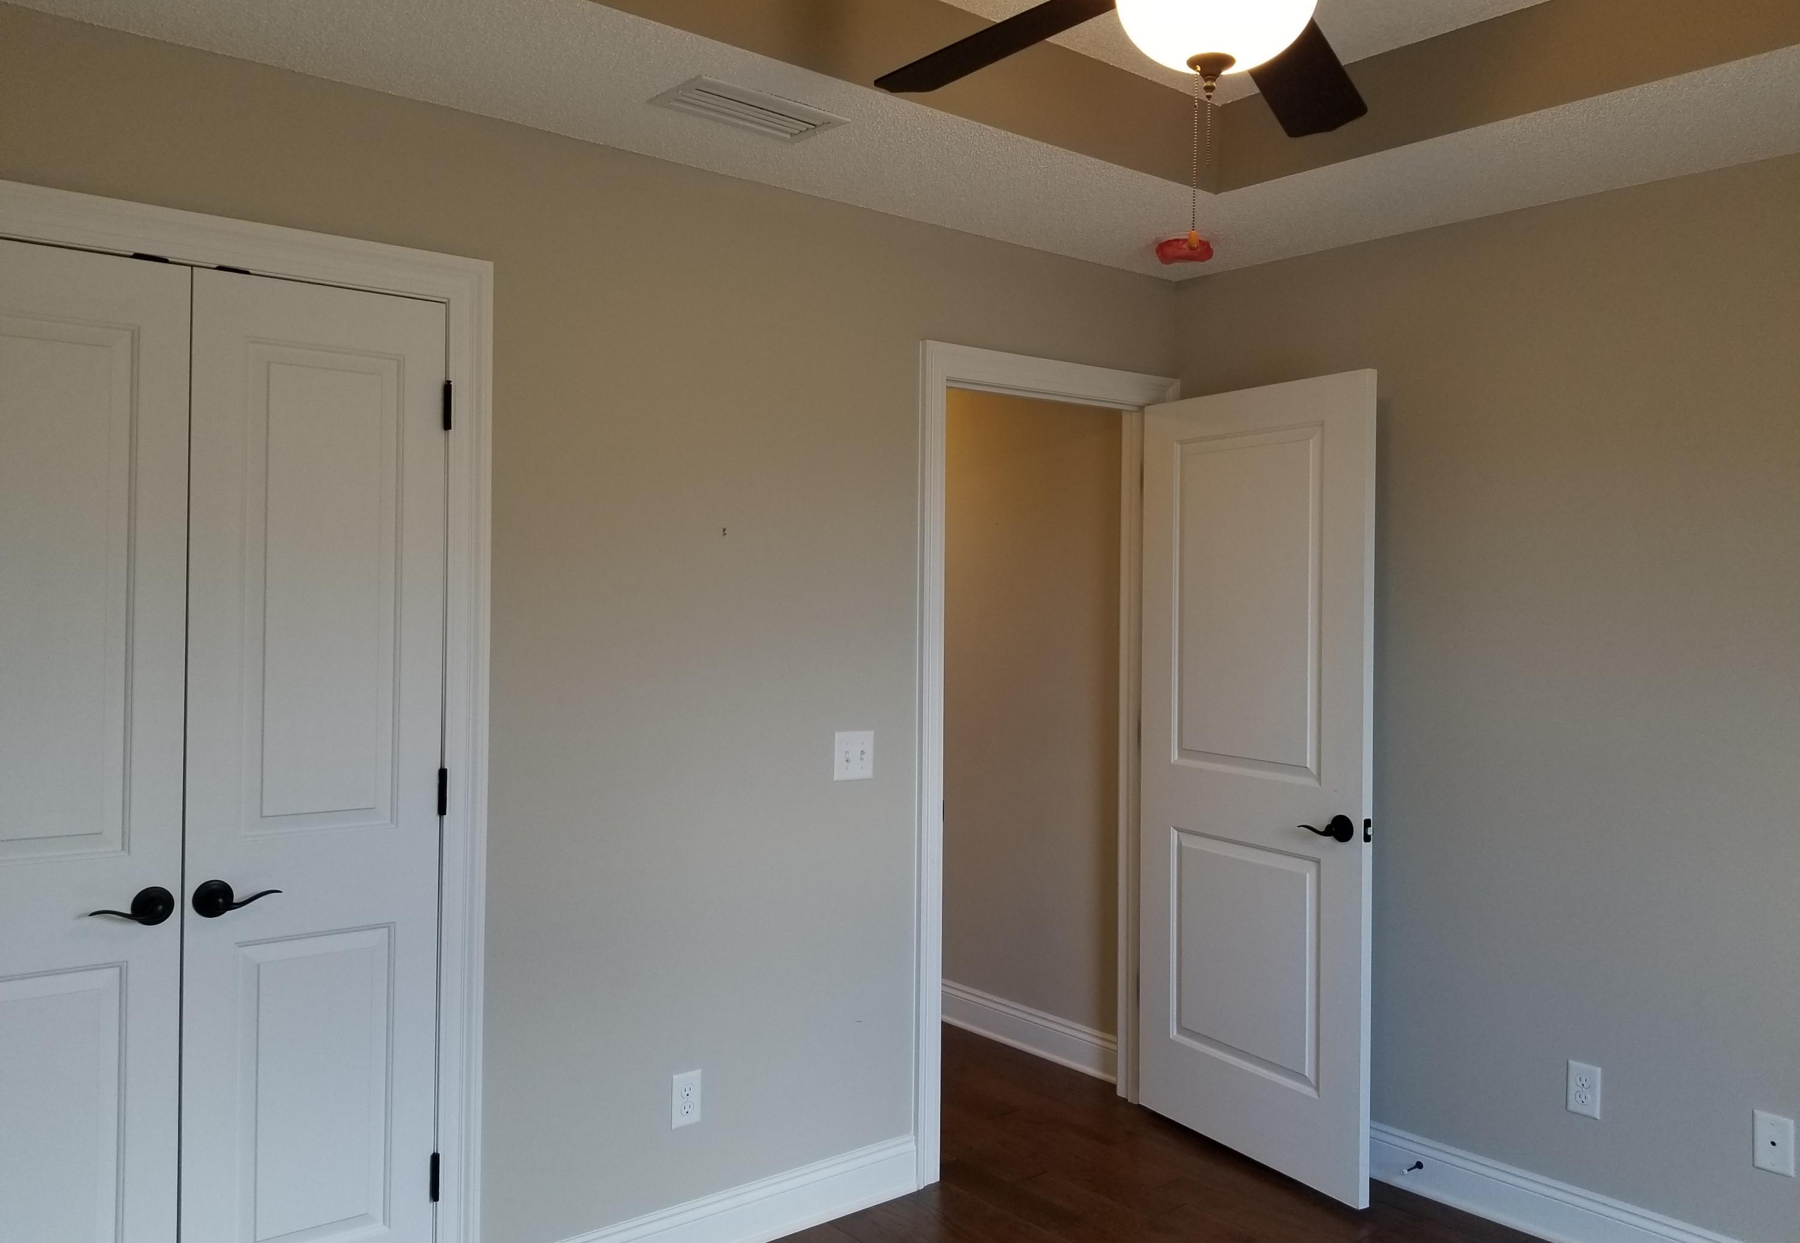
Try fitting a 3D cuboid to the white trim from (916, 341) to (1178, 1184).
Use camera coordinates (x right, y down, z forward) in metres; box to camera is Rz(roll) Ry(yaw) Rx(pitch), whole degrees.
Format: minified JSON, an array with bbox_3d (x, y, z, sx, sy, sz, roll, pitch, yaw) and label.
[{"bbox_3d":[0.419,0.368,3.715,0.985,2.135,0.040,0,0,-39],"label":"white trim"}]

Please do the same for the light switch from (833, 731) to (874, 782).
[{"bbox_3d":[-0.111,0.326,3.271,0.116,0.115,0.014,0,0,-39],"label":"light switch"}]

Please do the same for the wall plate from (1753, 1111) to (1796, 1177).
[{"bbox_3d":[1.792,1.071,2.770,0.008,0.115,0.071,0,0,-40],"label":"wall plate"}]

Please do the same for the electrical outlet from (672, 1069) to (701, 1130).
[{"bbox_3d":[-0.470,1.055,2.983,0.071,0.115,0.010,0,0,-39],"label":"electrical outlet"}]

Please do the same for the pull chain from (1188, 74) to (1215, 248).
[{"bbox_3d":[0.424,-0.647,1.900,0.036,0.243,0.030,1,0,0],"label":"pull chain"}]

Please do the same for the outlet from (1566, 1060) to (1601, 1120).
[{"bbox_3d":[1.549,1.061,3.060,0.010,0.115,0.071,0,0,-40],"label":"outlet"}]

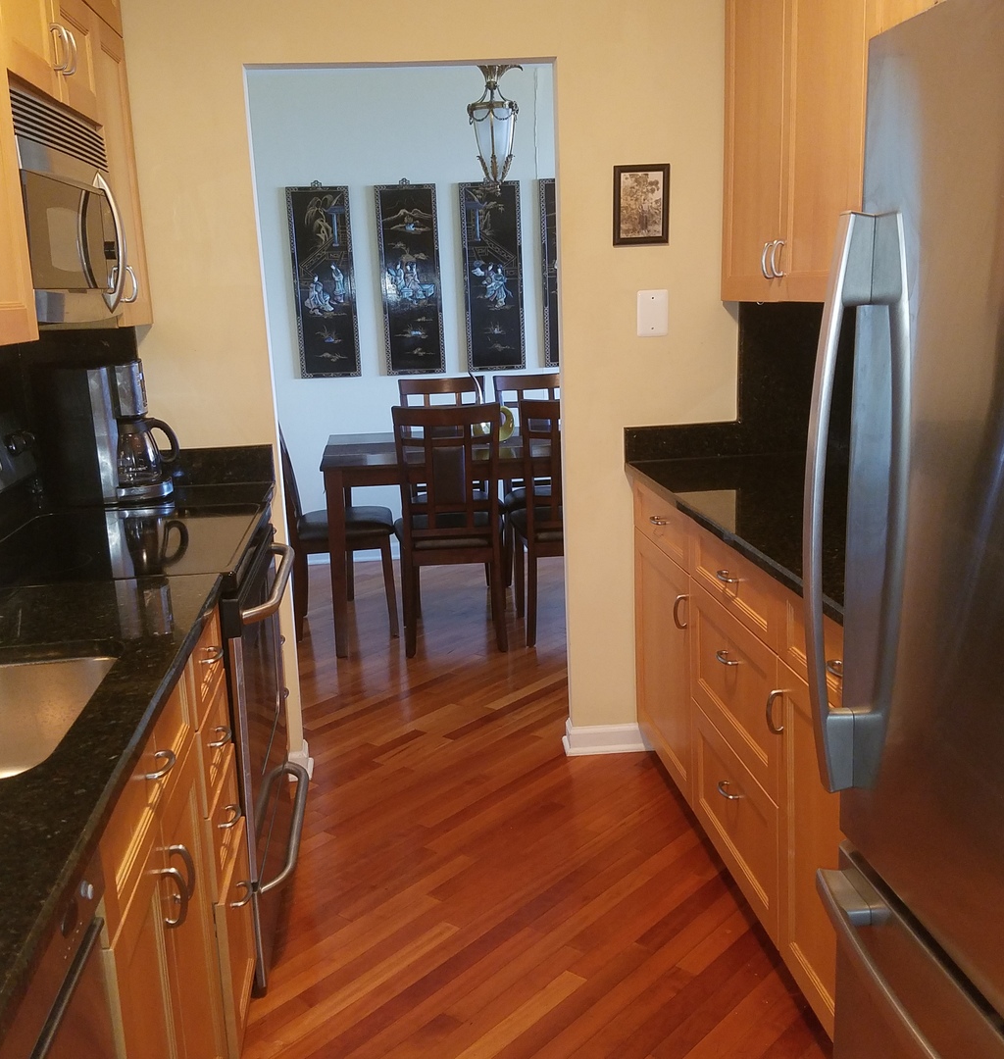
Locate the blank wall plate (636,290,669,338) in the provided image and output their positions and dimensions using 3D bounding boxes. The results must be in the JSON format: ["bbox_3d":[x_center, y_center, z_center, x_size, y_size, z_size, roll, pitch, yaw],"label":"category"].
[{"bbox_3d":[0.430,-0.612,3.006,0.083,0.125,0.008,-4,13,-6],"label":"blank wall plate"}]

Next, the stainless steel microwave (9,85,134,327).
[{"bbox_3d":[-1.053,-0.646,2.238,0.384,0.429,0.722,-3,13,-6],"label":"stainless steel microwave"}]

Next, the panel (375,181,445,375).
[{"bbox_3d":[-0.464,-1.277,5.437,0.305,0.950,0.022,-4,13,-6],"label":"panel"}]

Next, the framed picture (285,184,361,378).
[{"bbox_3d":[-0.898,-1.252,5.390,0.305,0.950,0.022,-4,13,-6],"label":"framed picture"}]

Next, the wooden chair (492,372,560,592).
[{"bbox_3d":[0.205,-0.193,4.952,0.450,0.995,0.500,-4,13,-6],"label":"wooden chair"}]

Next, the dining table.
[{"bbox_3d":[0.003,0.004,4.669,1.490,0.782,0.880,-3,13,-6],"label":"dining table"}]

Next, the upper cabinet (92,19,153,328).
[{"bbox_3d":[-1.131,-0.885,2.690,0.343,0.734,0.318,-3,13,-6],"label":"upper cabinet"}]

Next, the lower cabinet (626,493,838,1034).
[{"bbox_3d":[0.802,0.422,2.386,0.600,0.866,1.740,-4,13,-6],"label":"lower cabinet"}]

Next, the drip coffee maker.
[{"bbox_3d":[-1.052,-0.271,2.905,0.338,0.373,0.172,-3,13,-6],"label":"drip coffee maker"}]

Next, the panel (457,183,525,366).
[{"bbox_3d":[-0.037,-1.307,5.501,0.310,0.958,0.020,-3,13,-6],"label":"panel"}]

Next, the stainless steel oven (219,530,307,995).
[{"bbox_3d":[-0.849,0.473,2.542,0.687,0.923,0.747,-3,13,-6],"label":"stainless steel oven"}]

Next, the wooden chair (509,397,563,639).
[{"bbox_3d":[0.263,-0.062,4.359,0.450,0.995,0.500,-4,13,-6],"label":"wooden chair"}]

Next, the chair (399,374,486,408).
[{"bbox_3d":[-0.240,-0.164,4.904,0.450,0.995,0.500,-4,13,-6],"label":"chair"}]

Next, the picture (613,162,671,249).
[{"bbox_3d":[0.402,-0.923,3.019,0.165,0.223,0.018,-3,13,-6],"label":"picture"}]

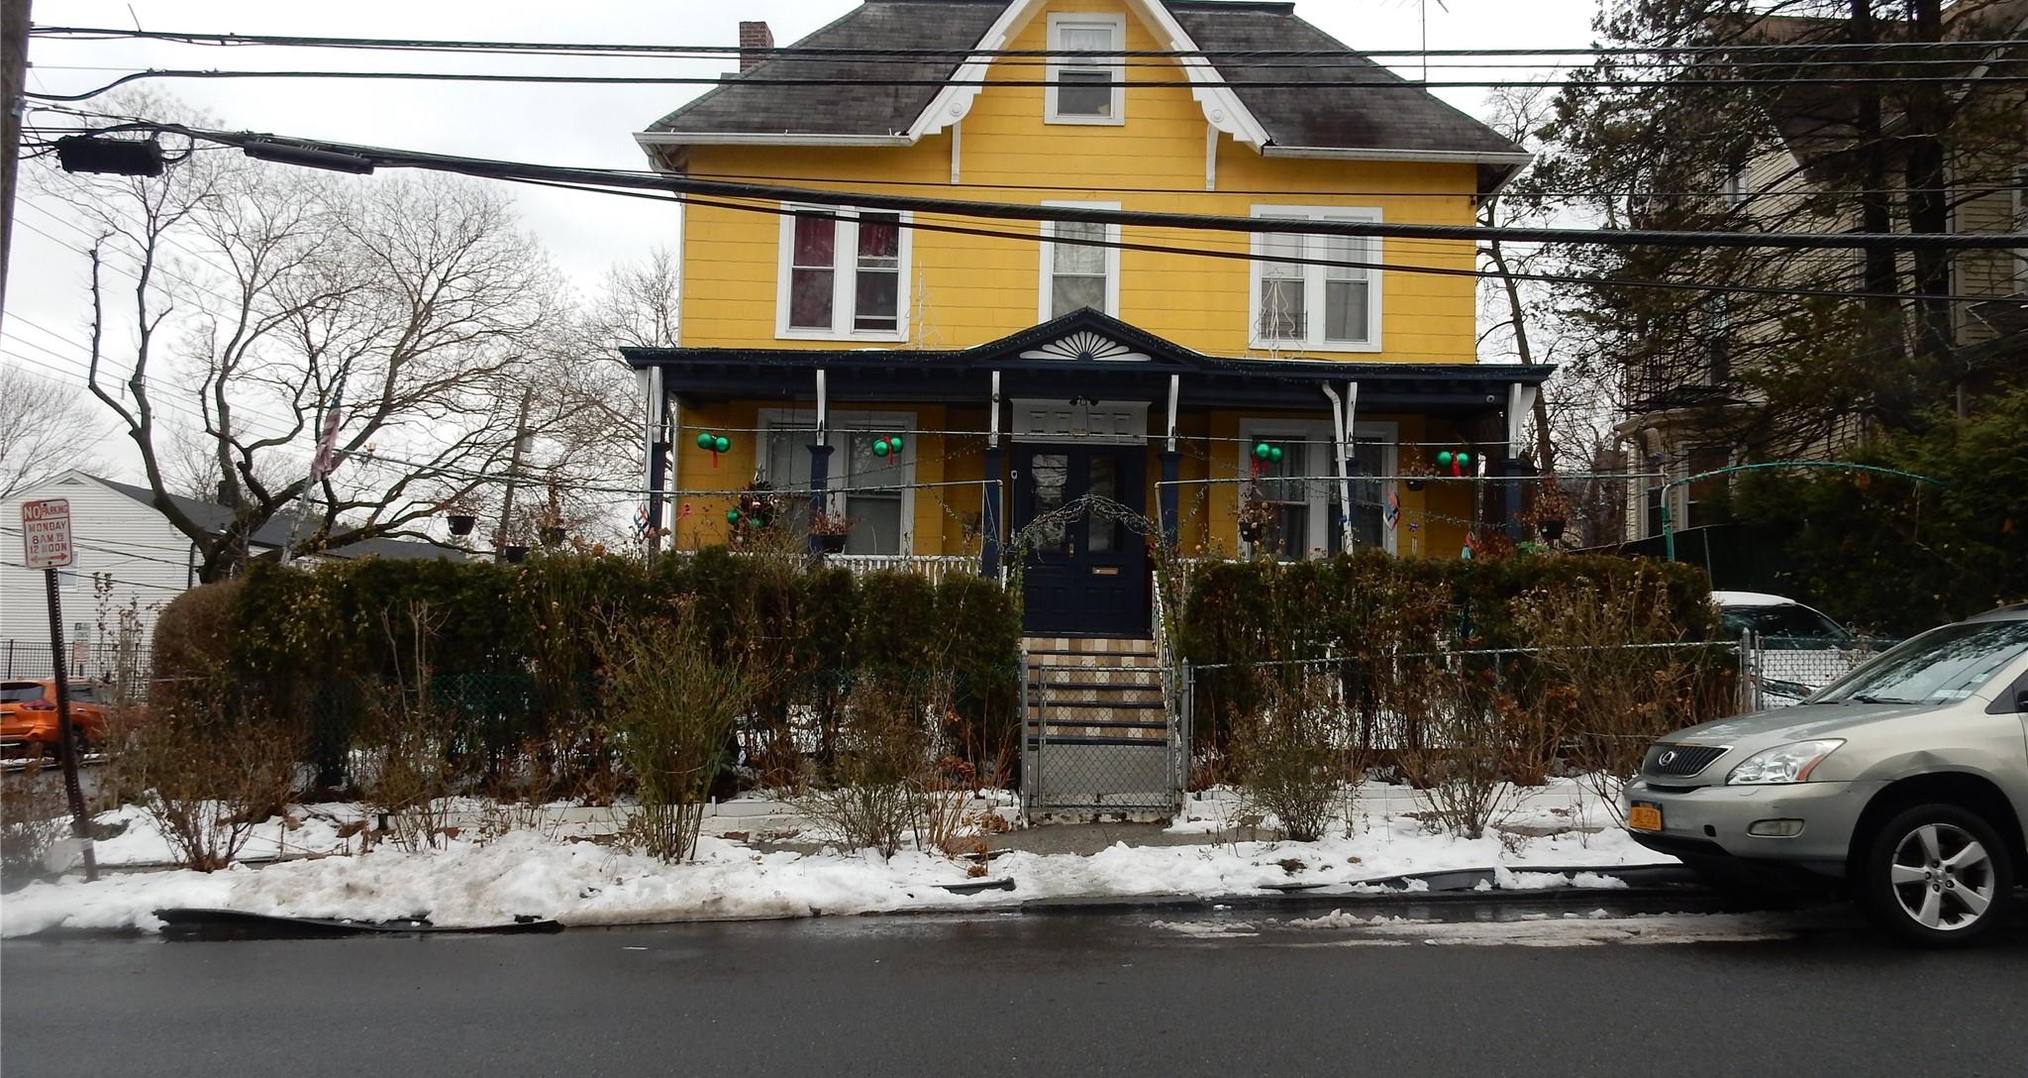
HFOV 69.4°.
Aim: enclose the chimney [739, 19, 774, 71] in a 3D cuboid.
[{"bbox_3d":[-4.123,-7.757,23.488,0.420,0.850,0.720,1,-3,-1],"label":"chimney"}]

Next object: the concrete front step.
[{"bbox_3d":[0.893,1.272,17.268,1.520,0.200,0.350,1,-3,-1],"label":"concrete front step"}]

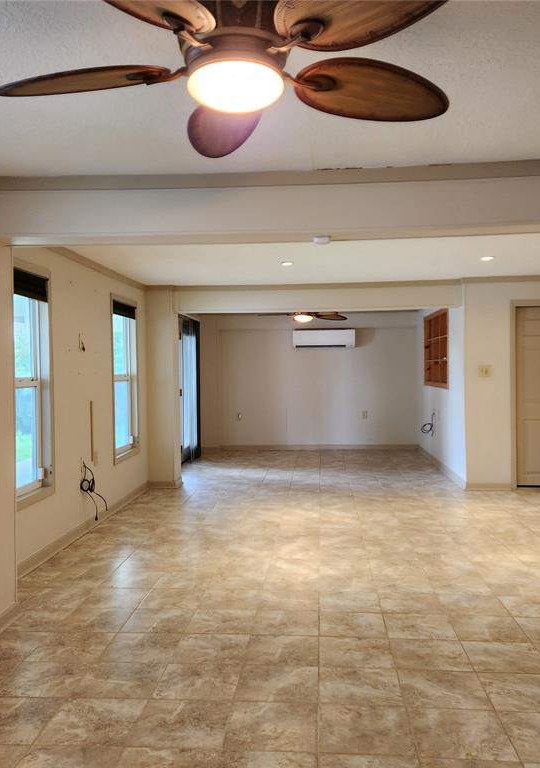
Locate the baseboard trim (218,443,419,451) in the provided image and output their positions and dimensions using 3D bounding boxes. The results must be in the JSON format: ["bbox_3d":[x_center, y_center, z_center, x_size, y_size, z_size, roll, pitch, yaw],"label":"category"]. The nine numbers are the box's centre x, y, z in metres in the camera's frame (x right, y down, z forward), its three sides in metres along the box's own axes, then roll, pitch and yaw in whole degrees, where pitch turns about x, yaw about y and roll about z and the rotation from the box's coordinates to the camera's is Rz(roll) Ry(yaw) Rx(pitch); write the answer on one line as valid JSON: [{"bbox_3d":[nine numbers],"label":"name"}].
[{"bbox_3d":[0.844,1.087,11.860,3.480,0.097,0.015,-1,1,4],"label":"baseboard trim"}]

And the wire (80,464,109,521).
[{"bbox_3d":[-1.522,0.938,5.944,0.150,0.500,0.277,-1,1,4],"label":"wire"}]

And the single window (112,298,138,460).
[{"bbox_3d":[-1.561,-0.060,7.212,0.110,1.588,0.900,-1,1,4],"label":"single window"}]

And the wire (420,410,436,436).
[{"bbox_3d":[2.268,0.569,9.815,0.190,0.371,0.198,-1,1,4],"label":"wire"}]

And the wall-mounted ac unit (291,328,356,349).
[{"bbox_3d":[0.933,-0.765,11.706,1.063,0.343,0.235,-1,1,4],"label":"wall-mounted ac unit"}]

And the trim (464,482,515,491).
[{"bbox_3d":[2.462,1.146,7.648,0.522,0.097,0.015,-1,1,4],"label":"trim"}]

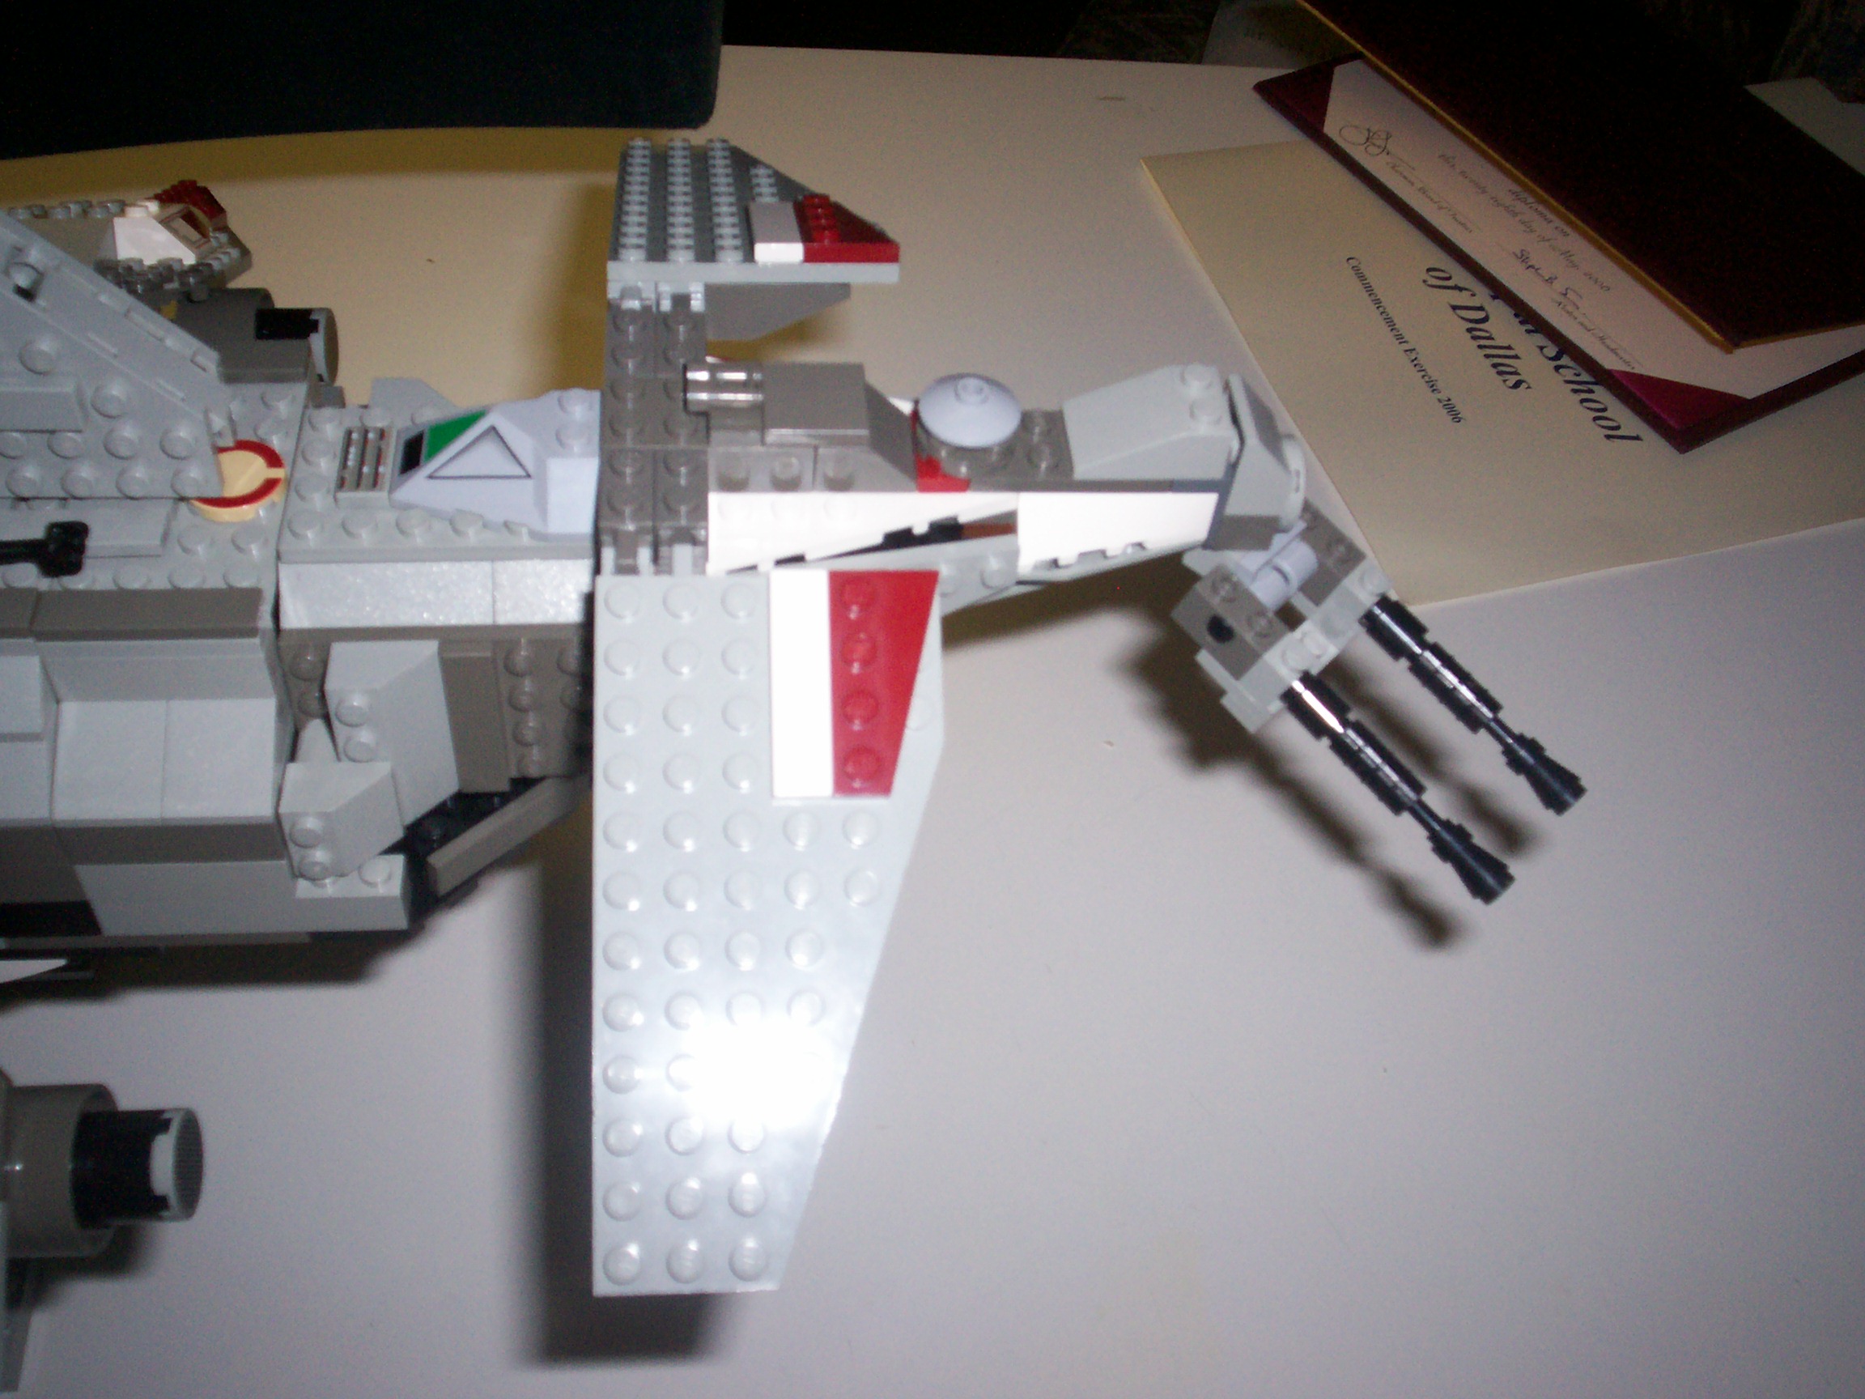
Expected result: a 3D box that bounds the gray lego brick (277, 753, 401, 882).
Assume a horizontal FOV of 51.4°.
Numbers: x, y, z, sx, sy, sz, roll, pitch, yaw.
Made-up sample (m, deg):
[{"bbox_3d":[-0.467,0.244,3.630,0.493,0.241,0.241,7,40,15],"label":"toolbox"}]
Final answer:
[{"bbox_3d":[-0.092,0.019,0.302,0.016,0.016,0.011,-1,49,-6],"label":"gray lego brick"}]

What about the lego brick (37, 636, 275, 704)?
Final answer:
[{"bbox_3d":[-0.115,-0.007,0.291,0.032,0.013,0.008,-1,49,-6],"label":"lego brick"}]

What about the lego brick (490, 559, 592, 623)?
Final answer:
[{"bbox_3d":[-0.060,-0.018,0.304,0.016,0.010,0.016,-1,49,-6],"label":"lego brick"}]

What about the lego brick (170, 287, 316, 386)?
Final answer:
[{"bbox_3d":[-0.114,-0.058,0.318,0.026,0.007,0.015,-1,51,-6],"label":"lego brick"}]

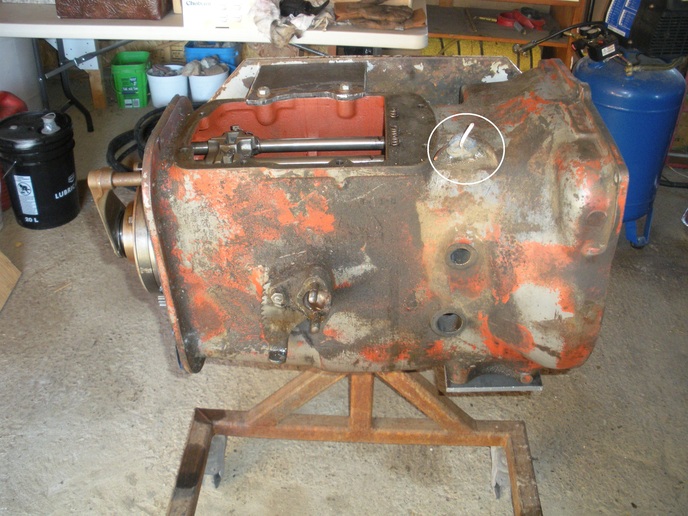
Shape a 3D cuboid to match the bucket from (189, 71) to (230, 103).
[{"bbox_3d":[-0.775,-0.985,4.096,0.230,0.195,0.230,1,32,-1],"label":"bucket"}]

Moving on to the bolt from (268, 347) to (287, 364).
[{"bbox_3d":[-0.115,0.169,1.235,0.029,0.025,0.022,2,32,0],"label":"bolt"}]

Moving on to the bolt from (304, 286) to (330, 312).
[{"bbox_3d":[-0.042,0.067,1.160,0.038,0.036,0.032,2,32,0],"label":"bolt"}]

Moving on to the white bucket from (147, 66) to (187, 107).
[{"bbox_3d":[-1.003,-0.972,4.069,0.230,0.195,0.230,1,32,-1],"label":"white bucket"}]

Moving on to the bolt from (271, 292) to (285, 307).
[{"bbox_3d":[-0.111,0.069,1.195,0.020,0.019,0.015,2,32,0],"label":"bolt"}]

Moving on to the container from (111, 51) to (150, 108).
[{"bbox_3d":[-1.193,-1.008,4.064,0.200,0.260,0.235,-3,33,-7],"label":"container"}]

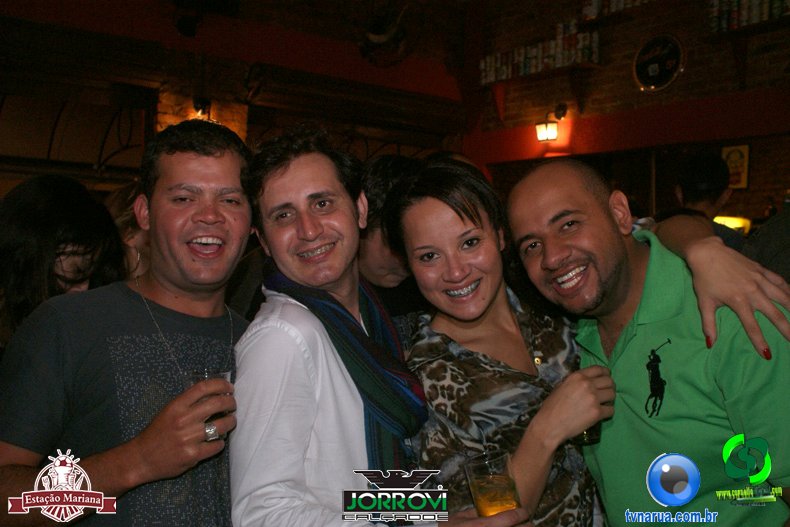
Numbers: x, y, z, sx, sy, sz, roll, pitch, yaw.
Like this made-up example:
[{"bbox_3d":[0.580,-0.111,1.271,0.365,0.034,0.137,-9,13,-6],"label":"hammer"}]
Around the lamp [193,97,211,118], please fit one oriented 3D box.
[{"bbox_3d":[-1.359,-1.043,4.712,0.130,0.330,0.230,1,3,-35],"label":"lamp"}]

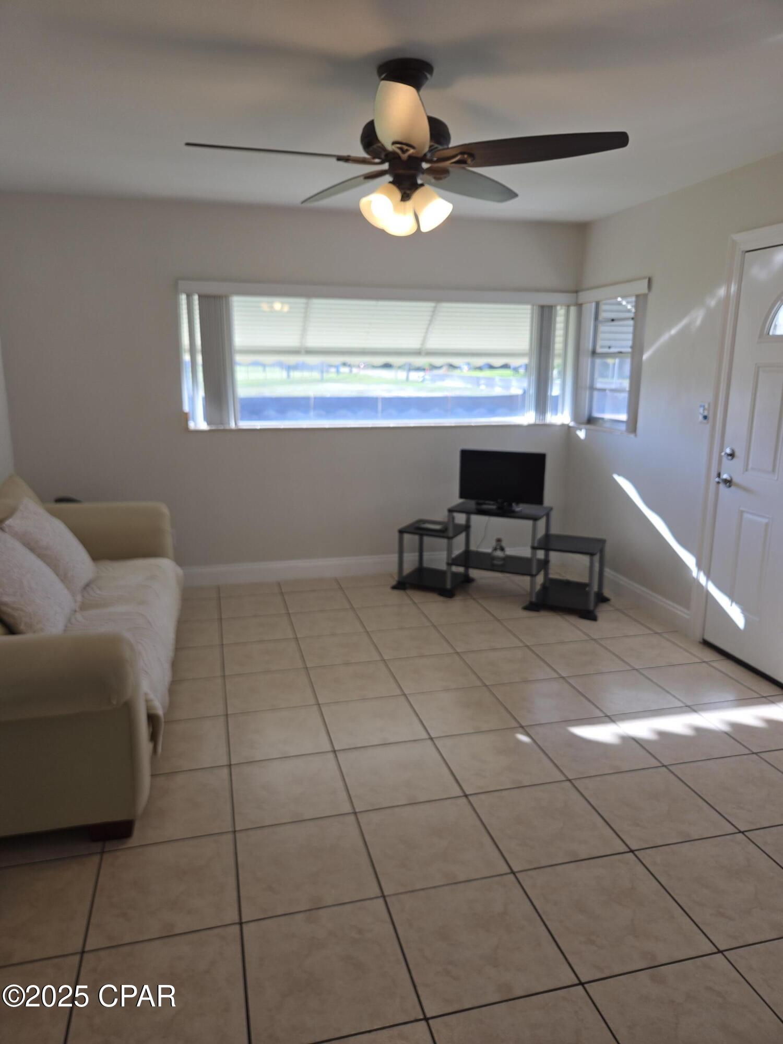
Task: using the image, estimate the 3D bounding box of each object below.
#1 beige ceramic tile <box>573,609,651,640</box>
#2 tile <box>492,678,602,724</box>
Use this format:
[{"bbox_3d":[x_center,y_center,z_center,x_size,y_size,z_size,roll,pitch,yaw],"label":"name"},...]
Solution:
[{"bbox_3d":[1.278,0.608,4.140,0.396,0.010,0.396,-3,13,-14],"label":"beige ceramic tile"},{"bbox_3d":[0.698,0.817,3.163,0.397,0.012,0.397,-3,13,-14],"label":"tile"}]

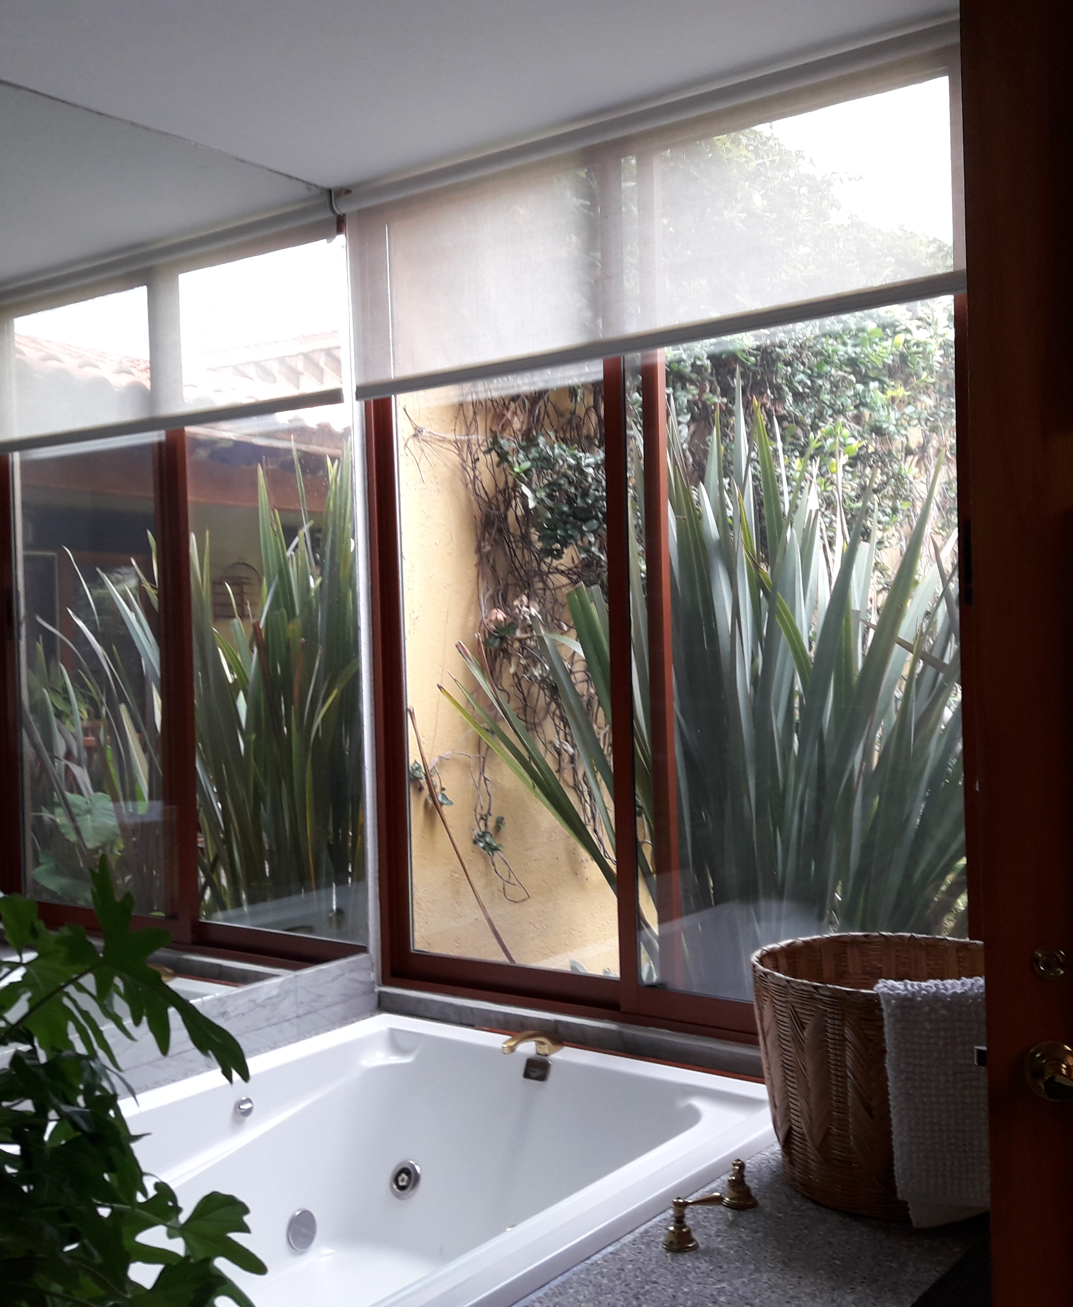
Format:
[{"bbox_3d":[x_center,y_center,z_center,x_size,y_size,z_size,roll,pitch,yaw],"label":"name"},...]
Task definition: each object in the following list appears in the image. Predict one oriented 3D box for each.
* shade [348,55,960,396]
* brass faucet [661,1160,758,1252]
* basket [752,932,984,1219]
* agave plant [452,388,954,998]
[{"bbox_3d":[0.184,-0.897,3.012,1.627,0.520,0.073,-1,0,36],"label":"shade"},{"bbox_3d":[0.282,0.847,2.182,0.088,0.077,0.247,-1,0,36],"label":"brass faucet"},{"bbox_3d":[0.604,0.695,2.375,0.466,0.361,0.466,-1,0,36],"label":"basket"},{"bbox_3d":[0.614,0.168,3.640,1.492,1.695,1.186,-1,0,36],"label":"agave plant"}]

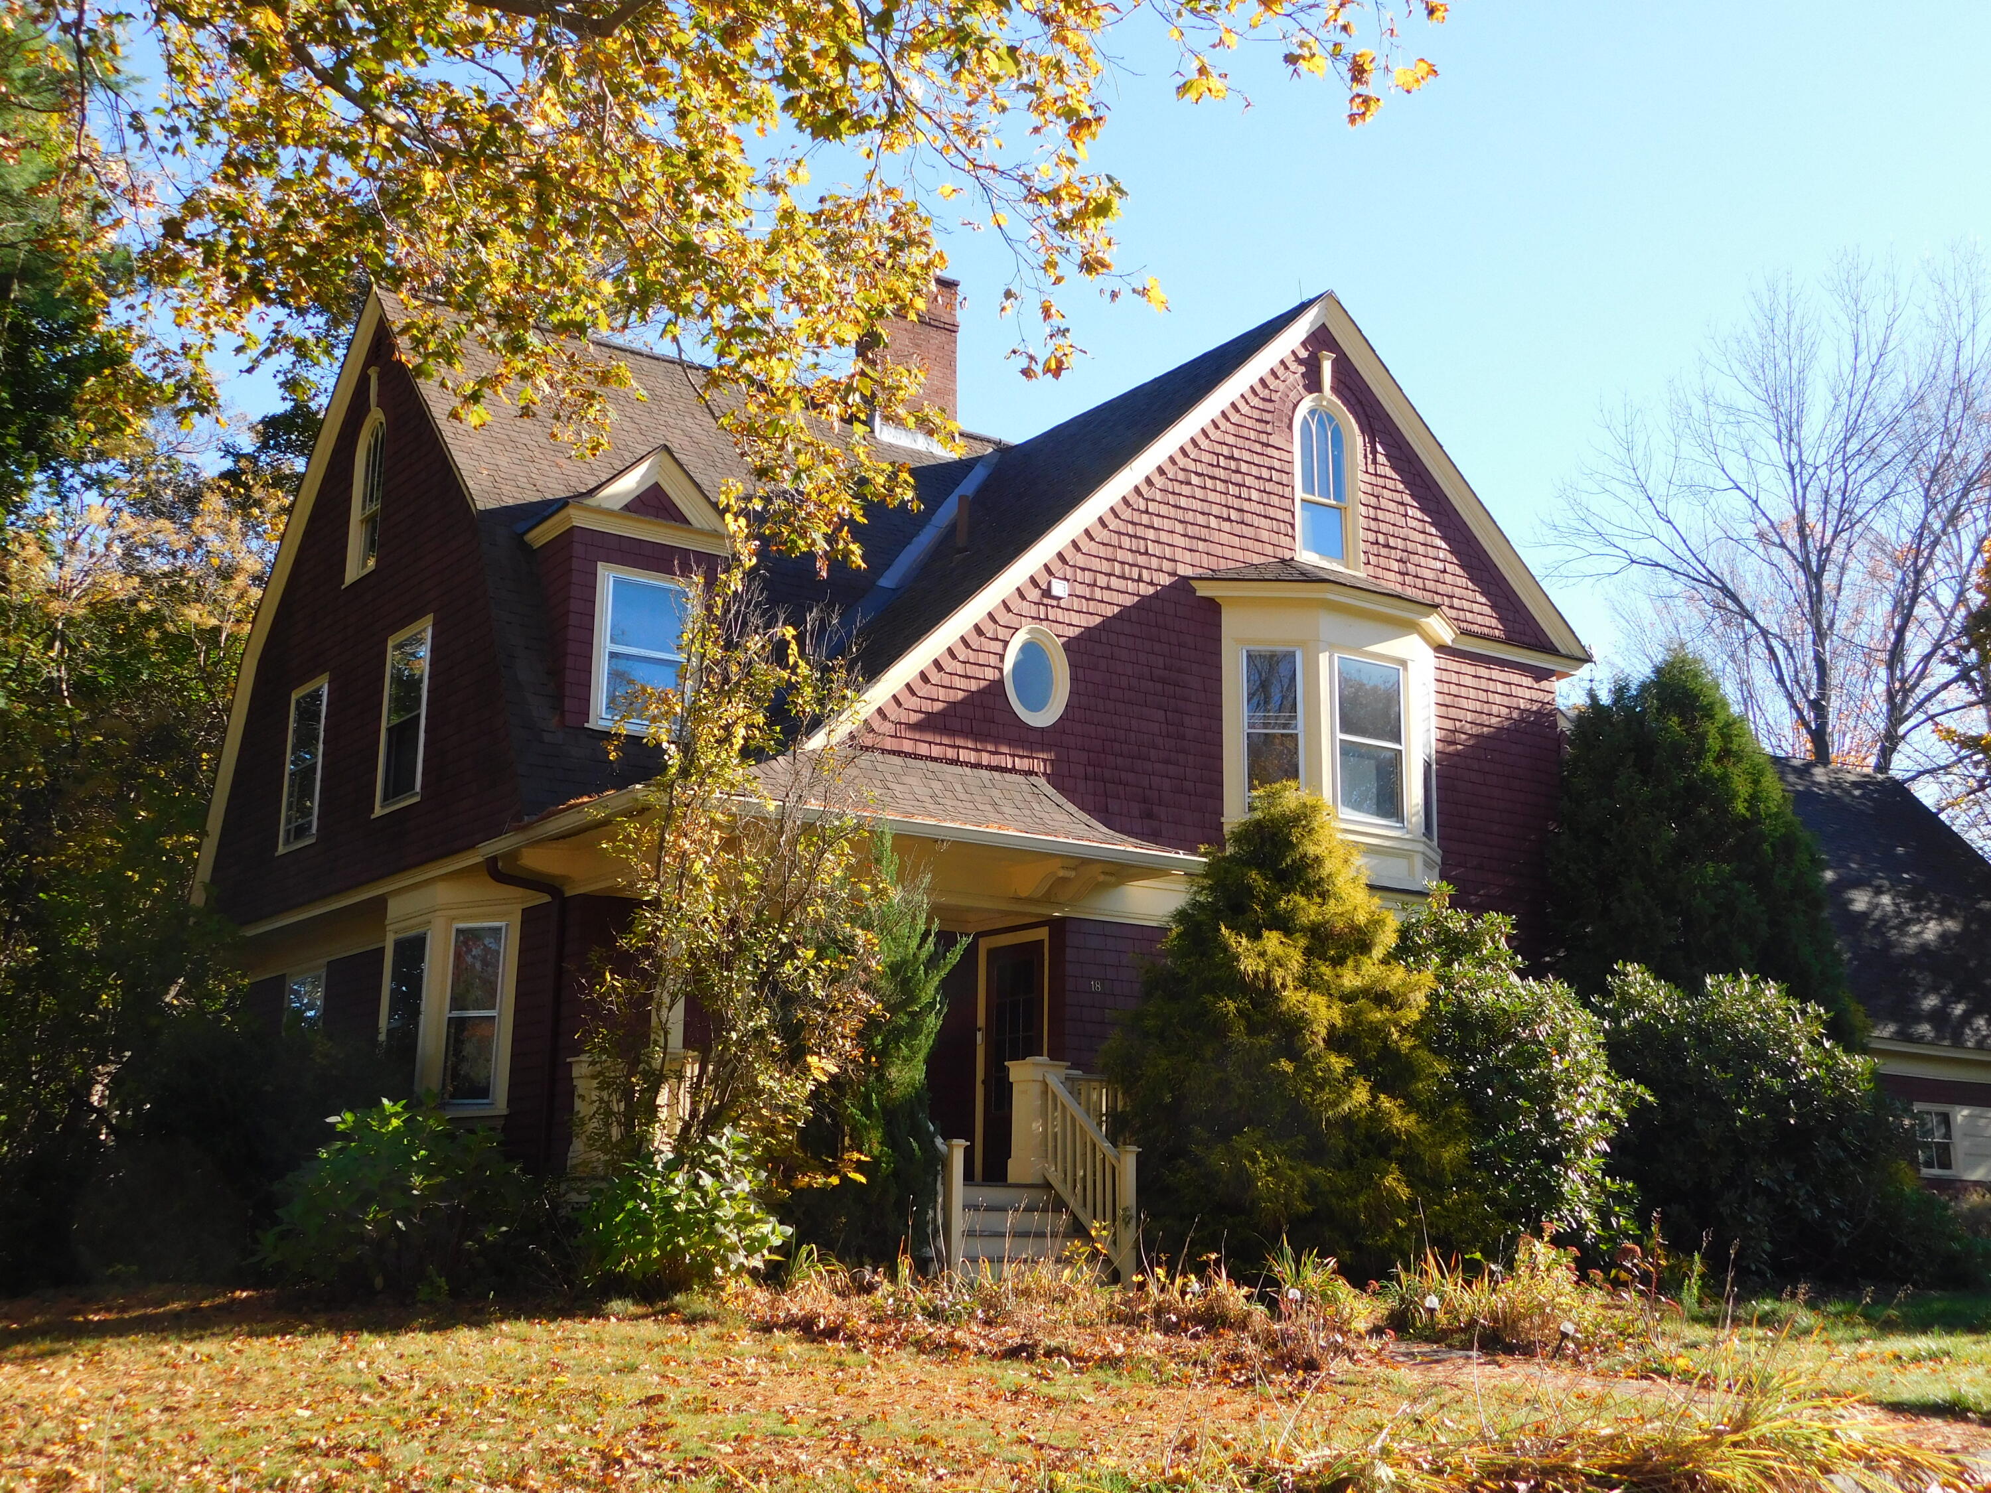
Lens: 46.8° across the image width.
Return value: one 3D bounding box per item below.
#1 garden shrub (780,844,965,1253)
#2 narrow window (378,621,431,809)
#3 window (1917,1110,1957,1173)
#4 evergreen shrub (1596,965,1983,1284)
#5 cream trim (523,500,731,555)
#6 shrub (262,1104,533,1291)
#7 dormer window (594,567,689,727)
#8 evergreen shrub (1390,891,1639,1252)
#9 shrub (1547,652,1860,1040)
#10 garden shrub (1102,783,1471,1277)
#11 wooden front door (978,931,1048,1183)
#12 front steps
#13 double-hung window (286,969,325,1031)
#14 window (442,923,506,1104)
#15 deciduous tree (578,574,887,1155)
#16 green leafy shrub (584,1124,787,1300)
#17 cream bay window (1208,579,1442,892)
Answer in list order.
[{"bbox_3d":[-0.877,2.238,16.533,1.361,3.233,1.297,1,-12,0],"label":"garden shrub"},{"bbox_3d":[-5.486,-0.275,21.362,0.130,1.620,1.070,9,-14,-33],"label":"narrow window"},{"bbox_3d":[11.419,4.807,27.993,0.720,0.760,0.120,9,-14,-33],"label":"window"},{"bbox_3d":[7.140,3.430,20.994,3.400,2.843,2.700,-3,-13,18],"label":"evergreen shrub"},{"bbox_3d":[-3.292,-1.819,20.670,1.650,0.230,1.100,9,-14,-33],"label":"cream trim"},{"bbox_3d":[-4.315,3.272,16.742,1.950,1.375,1.700,4,-12,-14],"label":"shrub"},{"bbox_3d":[-3.063,-0.800,20.122,0.840,1.350,0.130,9,-14,-33],"label":"dormer window"},{"bbox_3d":[4.335,2.815,19.732,2.350,3.215,2.200,-2,-12,12],"label":"evergreen shrub"},{"bbox_3d":[7.073,2.109,23.447,3.050,6.261,2.800,-3,-12,17],"label":"shrub"},{"bbox_3d":[2.335,2.301,18.515,2.942,4.035,2.883,1,-12,0],"label":"garden shrub"},{"bbox_3d":[0.165,2.930,21.559,0.120,2.300,1.060,9,-15,-34],"label":"wooden front door"},{"bbox_3d":[0.100,3.691,17.378,1.550,0.760,1.000,9,-14,-33],"label":"front steps"},{"bbox_3d":[-7.352,3.133,24.409,0.130,1.420,1.070,9,-14,-33],"label":"double-hung window"},{"bbox_3d":[-4.506,2.317,19.984,0.579,1.578,0.100,-5,-13,26],"label":"window"},{"bbox_3d":[-1.777,1.185,15.602,2.141,4.880,1.927,9,-14,-33],"label":"deciduous tree"},{"bbox_3d":[-2.028,3.071,15.211,1.350,1.078,1.250,2,-12,-7],"label":"green leafy shrub"},{"bbox_3d":[3.471,-0.003,22.050,2.950,2.820,0.720,9,-14,-33],"label":"cream bay window"}]

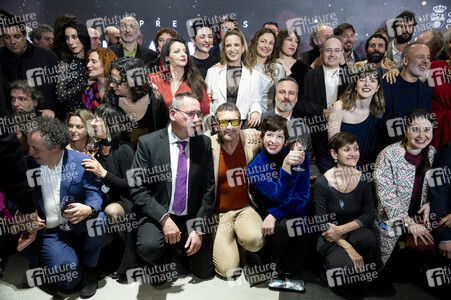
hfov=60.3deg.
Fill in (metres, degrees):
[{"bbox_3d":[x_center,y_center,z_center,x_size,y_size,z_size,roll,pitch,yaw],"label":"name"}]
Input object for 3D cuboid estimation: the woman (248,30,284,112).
[{"bbox_3d":[0.312,-0.144,3.136,0.460,1.654,0.330,0,2,0],"label":"woman"}]

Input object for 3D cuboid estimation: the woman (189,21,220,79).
[{"bbox_3d":[-0.153,-0.076,2.990,0.470,1.700,0.310,-1,14,-3],"label":"woman"}]

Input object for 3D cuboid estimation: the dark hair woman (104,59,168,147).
[{"bbox_3d":[-0.547,0.133,2.610,0.500,1.480,0.420,2,14,8],"label":"dark hair woman"}]

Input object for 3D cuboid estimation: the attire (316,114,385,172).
[{"bbox_3d":[0.873,0.104,2.726,0.500,0.780,0.400,3,14,12],"label":"attire"}]

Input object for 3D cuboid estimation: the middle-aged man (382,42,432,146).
[{"bbox_3d":[1.376,-0.064,2.983,0.520,1.508,0.360,0,2,1],"label":"middle-aged man"}]

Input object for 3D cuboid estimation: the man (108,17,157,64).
[{"bbox_3d":[-0.839,-0.315,3.539,0.520,1.780,0.340,0,3,-3],"label":"man"}]

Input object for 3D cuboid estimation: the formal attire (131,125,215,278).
[{"bbox_3d":[-0.321,0.281,2.369,0.540,0.872,0.680,0,3,-5],"label":"formal attire"}]

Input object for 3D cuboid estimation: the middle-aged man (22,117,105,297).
[{"bbox_3d":[-1.002,0.307,2.571,0.540,1.160,0.660,0,14,0],"label":"middle-aged man"}]

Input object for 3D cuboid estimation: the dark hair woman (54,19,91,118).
[{"bbox_3d":[-1.148,-0.155,2.987,0.460,1.690,0.360,-1,3,-19],"label":"dark hair woman"}]

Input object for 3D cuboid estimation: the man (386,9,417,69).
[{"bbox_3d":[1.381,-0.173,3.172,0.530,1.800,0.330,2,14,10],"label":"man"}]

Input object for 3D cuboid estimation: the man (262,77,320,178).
[{"bbox_3d":[0.476,0.083,2.827,0.520,1.228,0.450,0,3,3],"label":"man"}]

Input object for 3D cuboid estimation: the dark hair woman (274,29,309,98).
[{"bbox_3d":[0.517,-0.098,3.119,0.470,1.680,0.310,-1,14,-5],"label":"dark hair woman"}]

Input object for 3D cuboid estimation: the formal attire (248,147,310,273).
[{"bbox_3d":[0.327,0.348,2.366,0.460,0.739,0.620,0,3,7],"label":"formal attire"}]

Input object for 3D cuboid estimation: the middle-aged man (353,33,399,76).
[{"bbox_3d":[1.245,-0.145,3.236,0.520,1.648,0.350,0,3,6],"label":"middle-aged man"}]

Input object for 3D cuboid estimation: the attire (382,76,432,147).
[{"bbox_3d":[1.290,-0.175,2.791,0.470,0.710,0.310,2,14,10],"label":"attire"}]

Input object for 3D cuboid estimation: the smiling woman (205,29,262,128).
[{"bbox_3d":[0.054,0.002,2.763,0.470,1.660,0.320,0,14,0],"label":"smiling woman"}]

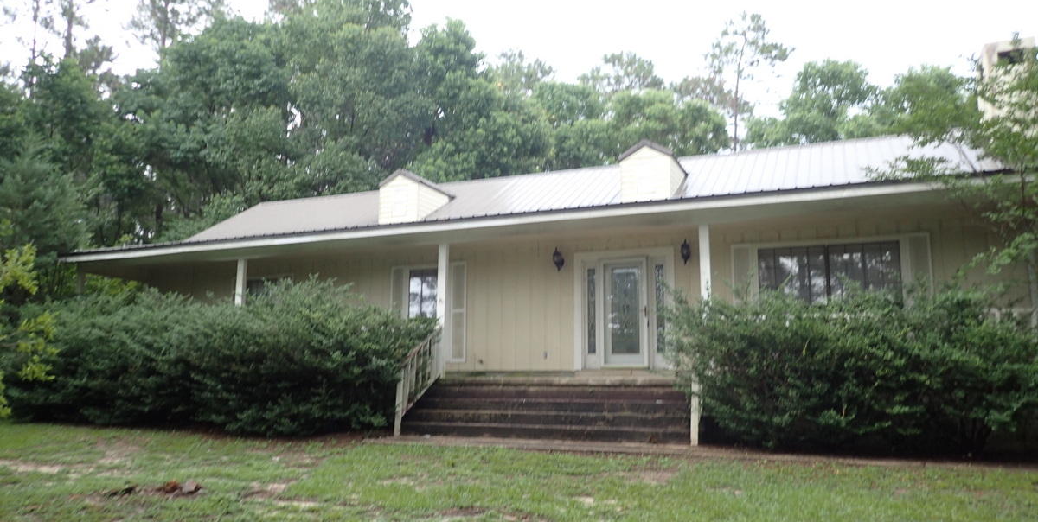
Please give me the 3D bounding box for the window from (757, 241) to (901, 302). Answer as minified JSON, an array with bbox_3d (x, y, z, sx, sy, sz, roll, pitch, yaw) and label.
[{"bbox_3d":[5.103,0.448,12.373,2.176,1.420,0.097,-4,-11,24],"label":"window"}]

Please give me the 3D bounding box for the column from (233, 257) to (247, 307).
[{"bbox_3d":[-5.747,1.183,15.417,0.145,2.402,0.145,-4,-11,24],"label":"column"}]

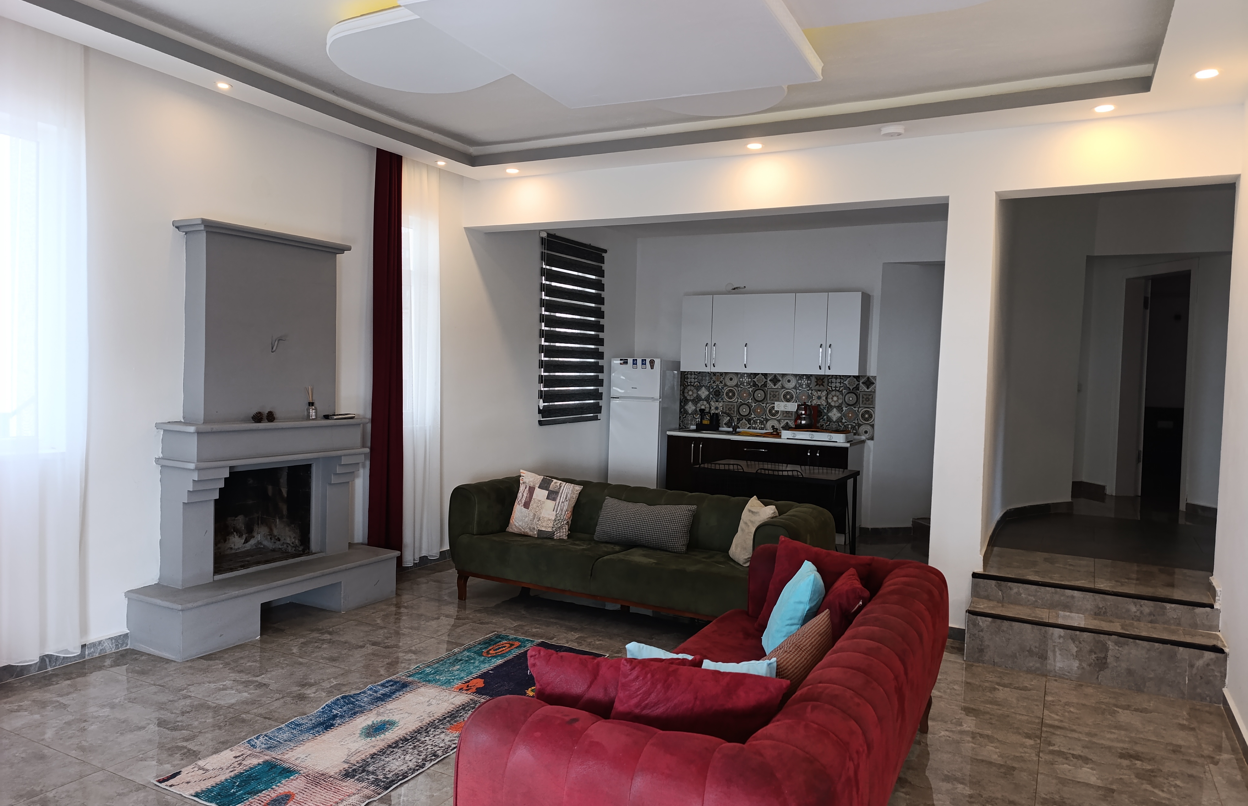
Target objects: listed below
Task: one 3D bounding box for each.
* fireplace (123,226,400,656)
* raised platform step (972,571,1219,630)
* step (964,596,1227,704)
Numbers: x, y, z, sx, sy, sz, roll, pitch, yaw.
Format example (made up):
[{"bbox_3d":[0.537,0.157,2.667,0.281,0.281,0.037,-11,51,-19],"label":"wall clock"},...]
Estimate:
[{"bbox_3d":[-2.000,0.146,4.844,0.450,2.245,1.530,3,2,27],"label":"fireplace"},{"bbox_3d":[2.544,1.057,4.563,1.145,0.148,0.280,3,2,27],"label":"raised platform step"},{"bbox_3d":[2.416,1.273,4.329,1.160,0.280,0.320,3,2,27],"label":"step"}]

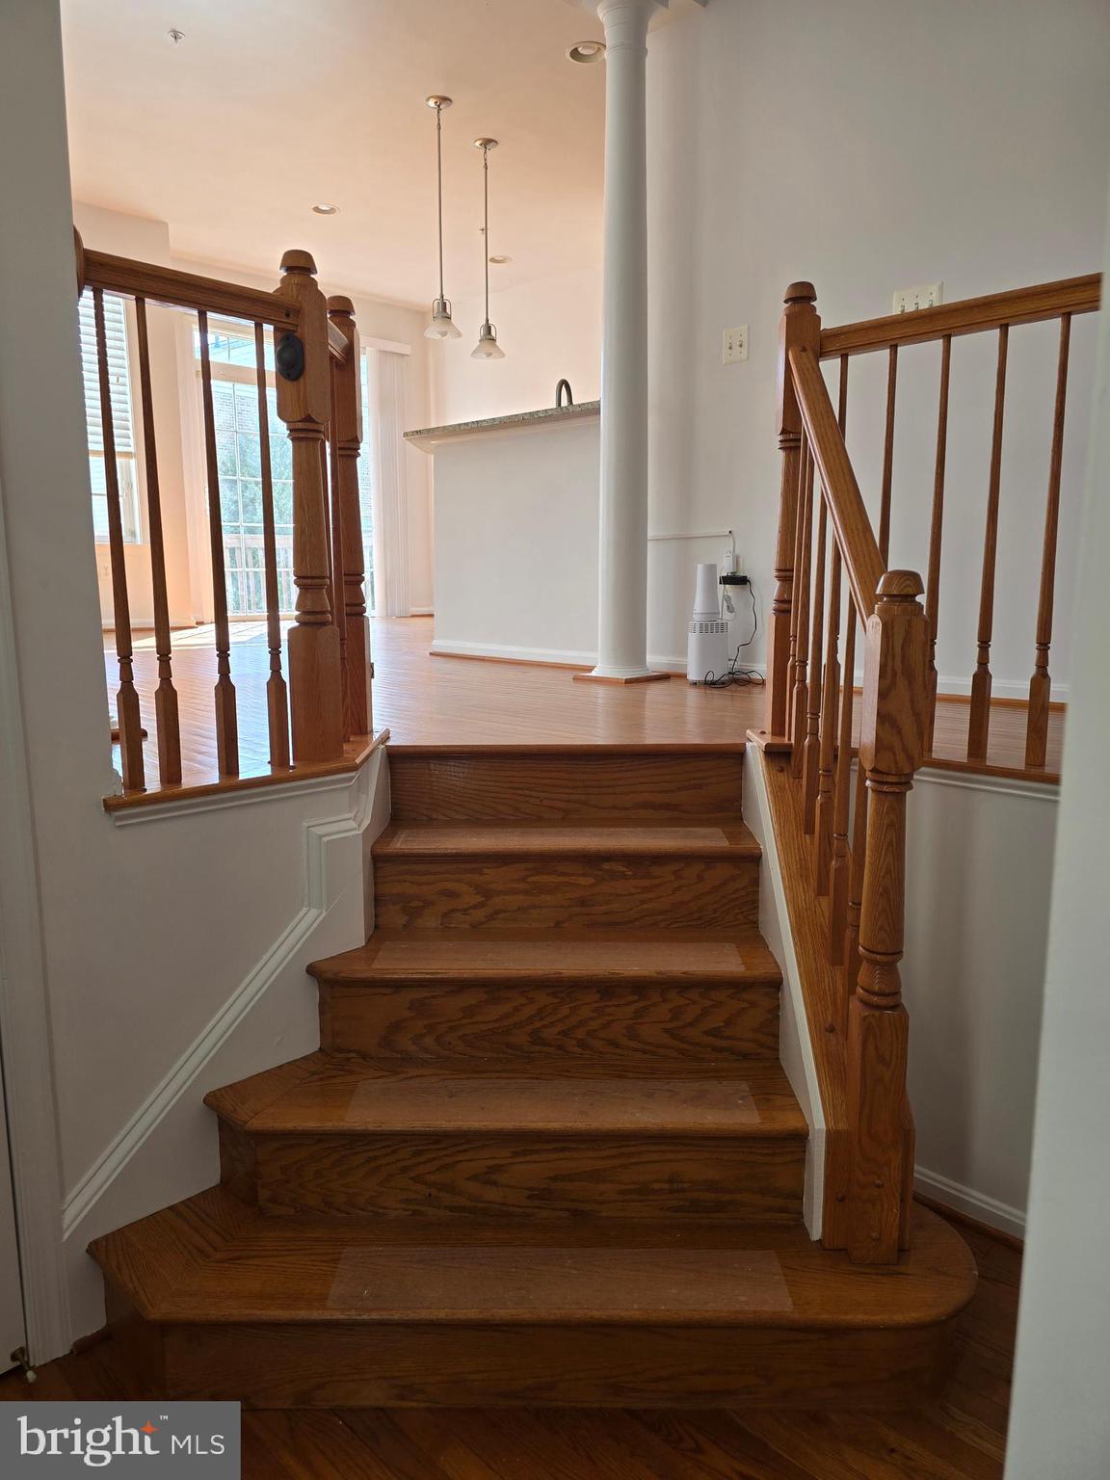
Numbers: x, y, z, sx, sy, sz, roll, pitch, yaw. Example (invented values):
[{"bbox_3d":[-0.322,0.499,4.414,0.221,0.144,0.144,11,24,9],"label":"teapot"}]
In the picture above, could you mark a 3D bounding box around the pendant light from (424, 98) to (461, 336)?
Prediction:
[{"bbox_3d":[-0.572,-2.622,4.968,0.196,1.125,0.196,0,9,0],"label":"pendant light"}]

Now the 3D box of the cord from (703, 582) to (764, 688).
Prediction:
[{"bbox_3d":[0.665,-0.394,3.619,0.210,0.385,0.200,0,9,0],"label":"cord"}]

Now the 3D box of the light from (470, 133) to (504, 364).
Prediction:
[{"bbox_3d":[-0.372,-2.701,5.426,0.198,1.117,0.198,0,9,0],"label":"light"}]

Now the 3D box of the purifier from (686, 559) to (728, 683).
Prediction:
[{"bbox_3d":[0.581,-0.446,3.743,0.150,0.445,0.150,-1,9,-3],"label":"purifier"}]

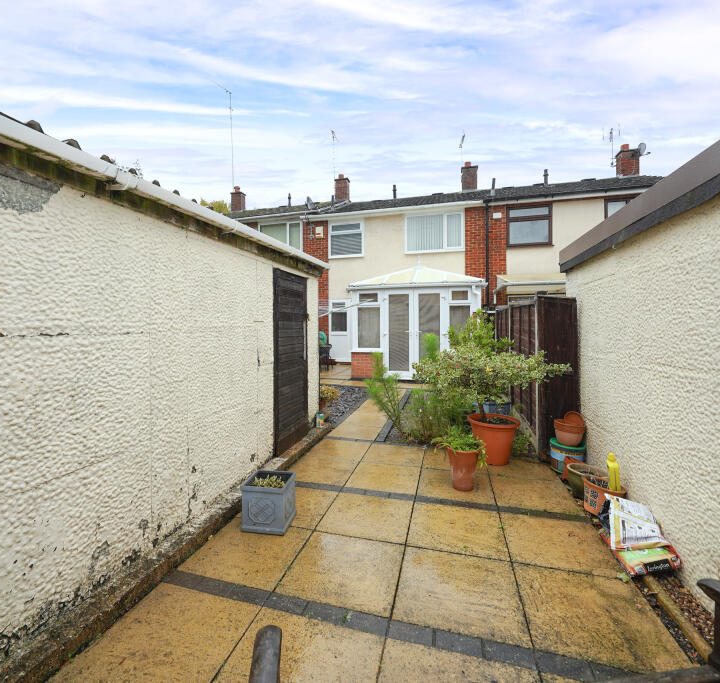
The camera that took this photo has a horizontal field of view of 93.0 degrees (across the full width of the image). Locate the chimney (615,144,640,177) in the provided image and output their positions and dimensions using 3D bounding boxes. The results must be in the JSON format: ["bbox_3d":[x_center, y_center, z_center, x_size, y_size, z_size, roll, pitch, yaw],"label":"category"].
[{"bbox_3d":[9.710,-6.480,12.390,0.580,1.250,0.480,0,1,13],"label":"chimney"}]

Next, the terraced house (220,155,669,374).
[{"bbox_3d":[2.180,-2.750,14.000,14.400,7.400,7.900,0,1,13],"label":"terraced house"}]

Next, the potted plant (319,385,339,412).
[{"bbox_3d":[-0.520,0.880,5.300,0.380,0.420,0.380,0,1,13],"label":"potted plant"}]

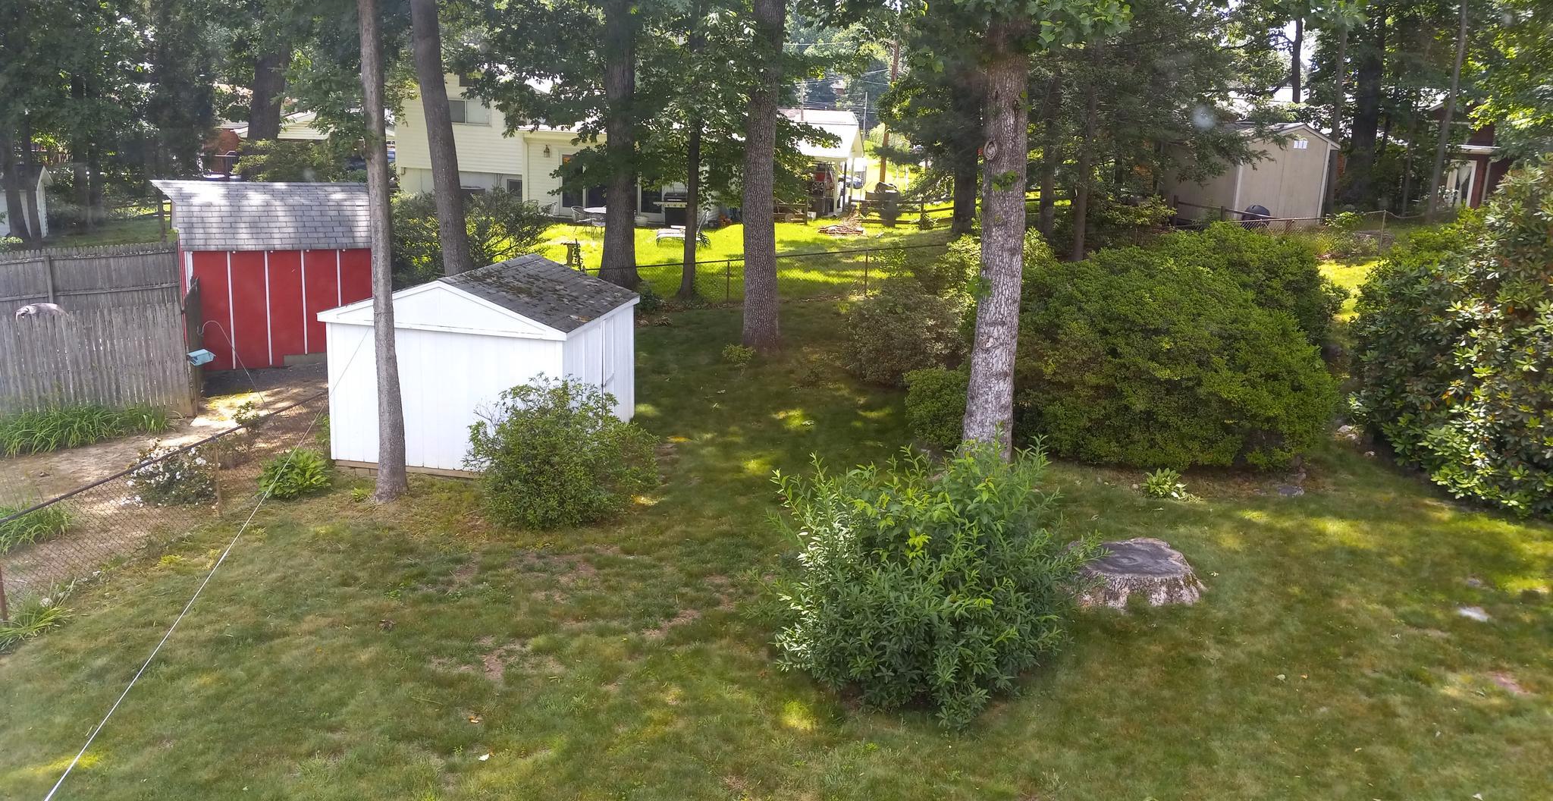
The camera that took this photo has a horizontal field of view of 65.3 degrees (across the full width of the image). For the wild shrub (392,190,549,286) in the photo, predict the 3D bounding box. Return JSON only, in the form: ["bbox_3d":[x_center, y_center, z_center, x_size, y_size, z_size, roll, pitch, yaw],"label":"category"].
[{"bbox_3d":[-6.554,-3.136,26.046,3.309,2.749,2.900,-1,14,-14],"label":"wild shrub"}]

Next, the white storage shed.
[{"bbox_3d":[-3.835,-0.559,16.376,3.191,2.528,3.246,5,13,8],"label":"white storage shed"}]

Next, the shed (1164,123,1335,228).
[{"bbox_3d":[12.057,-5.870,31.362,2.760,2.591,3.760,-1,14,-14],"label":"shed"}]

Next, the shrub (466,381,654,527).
[{"bbox_3d":[-2.420,0.522,13.733,2.125,1.462,1.950,0,13,-10],"label":"shrub"}]

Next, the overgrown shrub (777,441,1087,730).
[{"bbox_3d":[1.238,1.327,9.580,2.530,1.831,2.403,5,13,8],"label":"overgrown shrub"}]

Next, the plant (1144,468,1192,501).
[{"bbox_3d":[4.398,0.927,13.643,0.537,0.325,0.537,7,14,18],"label":"plant"}]

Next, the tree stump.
[{"bbox_3d":[3.436,1.584,11.410,1.159,0.287,1.159,7,14,18],"label":"tree stump"}]

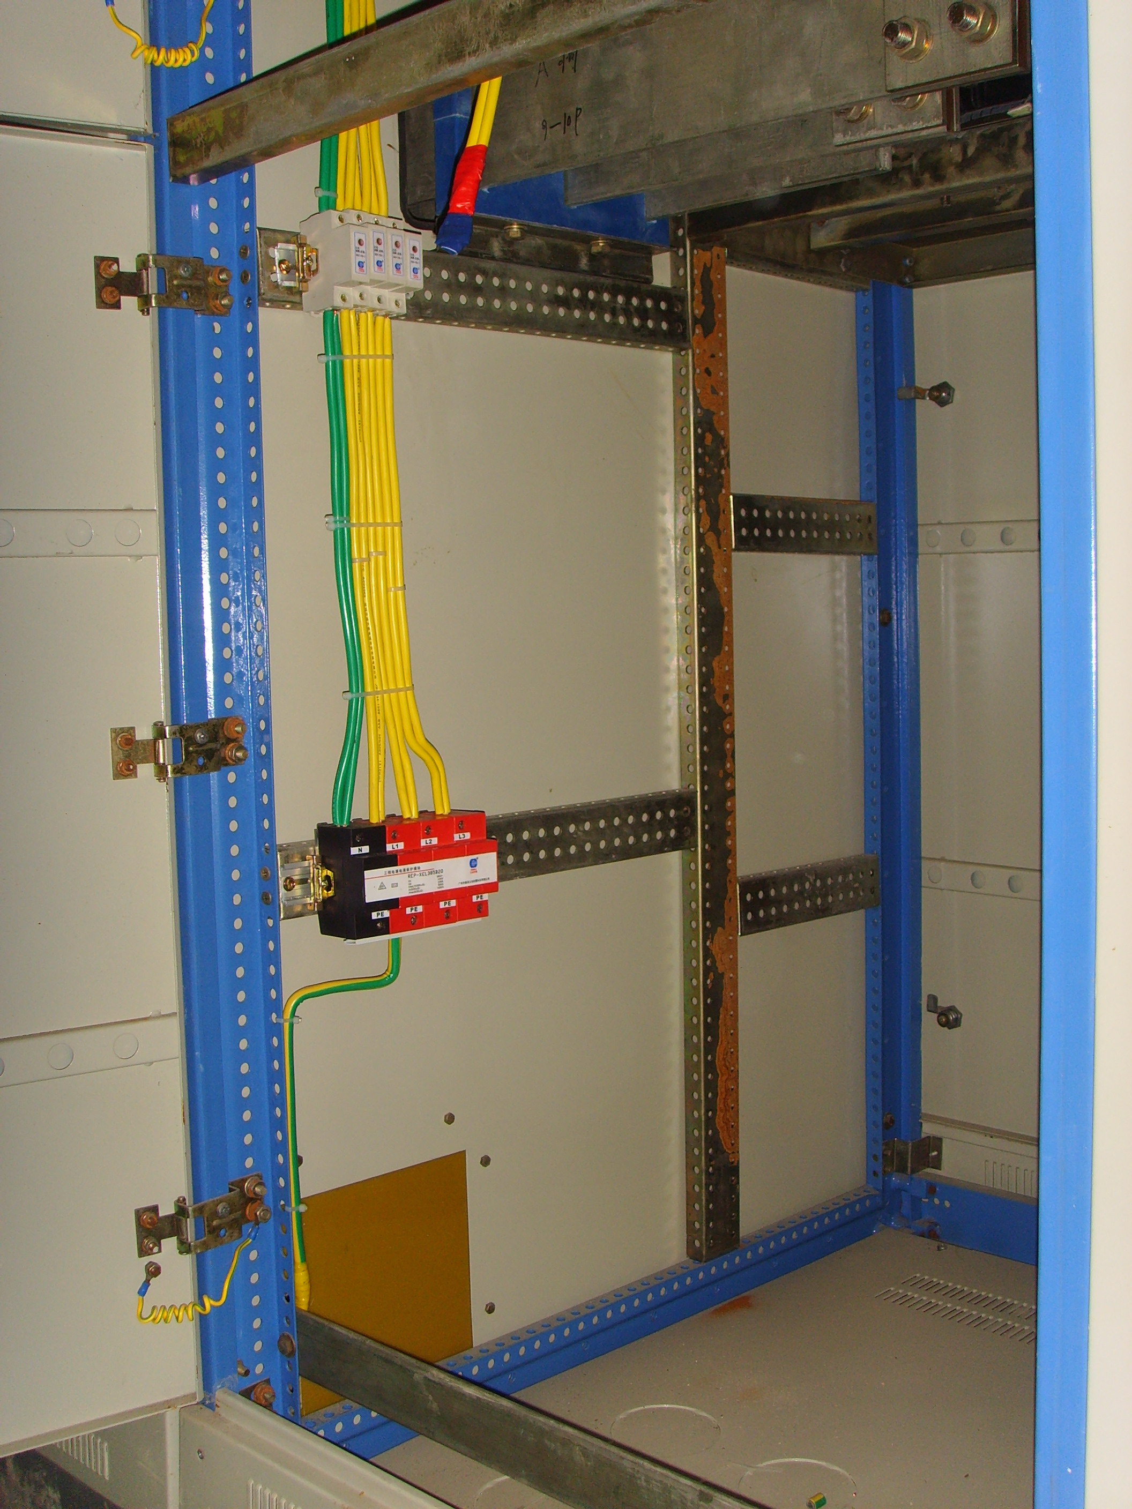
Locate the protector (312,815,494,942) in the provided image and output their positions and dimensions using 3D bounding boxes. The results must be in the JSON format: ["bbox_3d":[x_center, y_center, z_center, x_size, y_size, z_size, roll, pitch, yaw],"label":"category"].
[{"bbox_3d":[-0.131,0.100,1.435,0.144,0.092,0.064,-6,7,-43],"label":"protector"}]

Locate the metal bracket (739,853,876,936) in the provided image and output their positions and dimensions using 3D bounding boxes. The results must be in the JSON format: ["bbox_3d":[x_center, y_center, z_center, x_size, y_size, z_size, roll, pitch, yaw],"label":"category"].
[{"bbox_3d":[0.262,0.154,1.887,0.252,0.060,0.025,-6,7,-43],"label":"metal bracket"}]

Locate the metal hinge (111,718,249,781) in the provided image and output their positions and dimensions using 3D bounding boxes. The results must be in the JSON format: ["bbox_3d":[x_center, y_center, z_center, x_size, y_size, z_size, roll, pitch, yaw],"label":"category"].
[{"bbox_3d":[-0.296,-0.004,1.325,0.119,0.047,0.029,-6,7,-43],"label":"metal hinge"}]

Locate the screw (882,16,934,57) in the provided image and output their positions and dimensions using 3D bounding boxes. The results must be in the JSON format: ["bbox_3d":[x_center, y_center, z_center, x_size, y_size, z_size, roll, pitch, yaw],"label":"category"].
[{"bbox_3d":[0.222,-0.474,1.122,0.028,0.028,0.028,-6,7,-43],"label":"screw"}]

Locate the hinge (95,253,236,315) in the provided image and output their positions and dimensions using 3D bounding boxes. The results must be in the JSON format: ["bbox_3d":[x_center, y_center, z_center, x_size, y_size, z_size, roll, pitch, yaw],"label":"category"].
[{"bbox_3d":[-0.303,-0.358,1.300,0.115,0.045,0.030,-5,5,-40],"label":"hinge"}]

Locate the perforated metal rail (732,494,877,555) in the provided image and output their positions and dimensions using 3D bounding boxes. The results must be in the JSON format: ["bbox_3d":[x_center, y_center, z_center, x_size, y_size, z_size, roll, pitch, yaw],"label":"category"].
[{"bbox_3d":[0.253,-0.249,1.852,0.253,0.060,0.026,-6,7,-43],"label":"perforated metal rail"}]

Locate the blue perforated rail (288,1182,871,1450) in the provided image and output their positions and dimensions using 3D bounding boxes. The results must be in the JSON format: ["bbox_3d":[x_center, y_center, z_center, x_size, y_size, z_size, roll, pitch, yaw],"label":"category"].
[{"bbox_3d":[0.065,0.569,1.733,0.863,0.053,0.032,-5,6,-44],"label":"blue perforated rail"}]

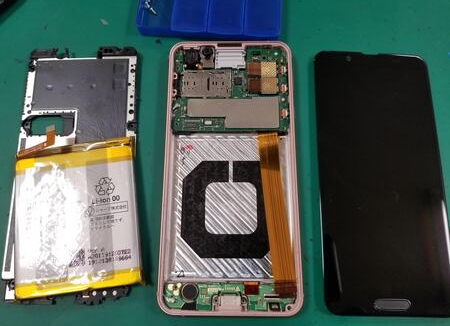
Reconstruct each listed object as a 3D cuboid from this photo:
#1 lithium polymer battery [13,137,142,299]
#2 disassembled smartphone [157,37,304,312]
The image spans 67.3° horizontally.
[{"bbox_3d":[-0.080,0.029,0.185,0.065,0.005,0.076,-7,76,-1],"label":"lithium polymer battery"},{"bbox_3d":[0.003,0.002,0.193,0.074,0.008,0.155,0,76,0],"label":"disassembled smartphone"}]

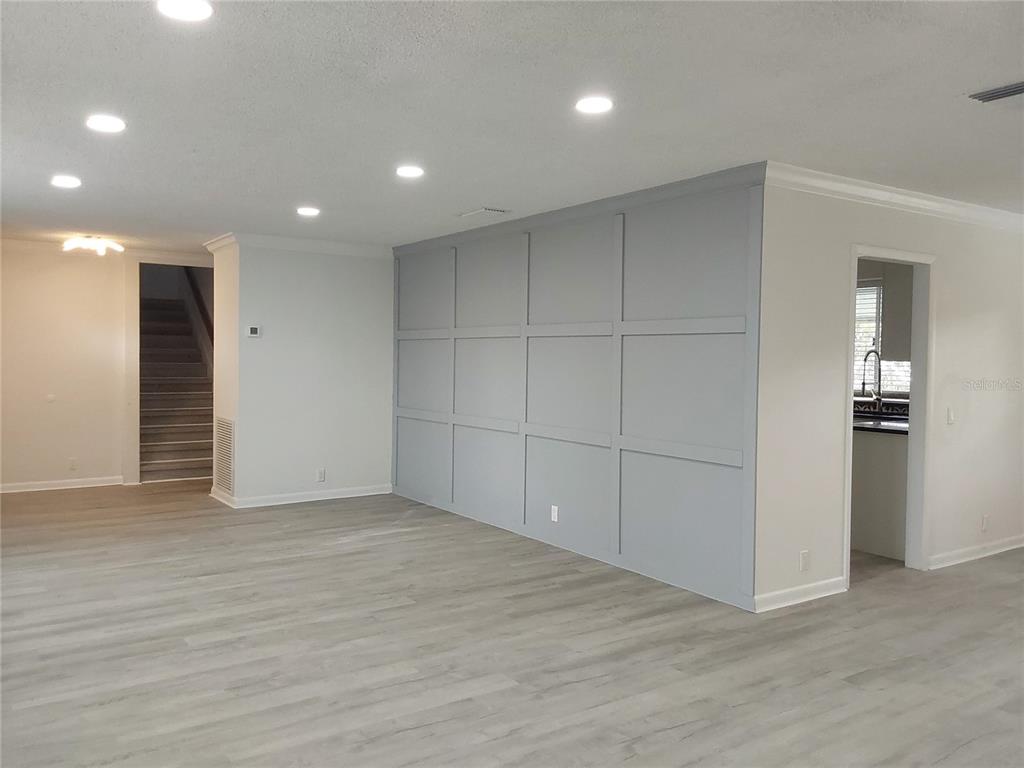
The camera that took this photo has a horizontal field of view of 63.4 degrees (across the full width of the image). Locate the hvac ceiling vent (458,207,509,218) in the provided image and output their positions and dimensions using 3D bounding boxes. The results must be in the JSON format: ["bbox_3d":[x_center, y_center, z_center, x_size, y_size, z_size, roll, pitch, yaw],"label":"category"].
[{"bbox_3d":[-0.213,-1.250,6.135,0.220,0.020,0.360,-1,2,-34],"label":"hvac ceiling vent"}]

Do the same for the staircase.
[{"bbox_3d":[-4.311,-0.068,10.250,1.050,2.120,2.980,-1,2,-34],"label":"staircase"}]

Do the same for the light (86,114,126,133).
[{"bbox_3d":[-1.868,-1.185,3.817,0.170,0.025,0.170,-1,2,-34],"label":"light"}]

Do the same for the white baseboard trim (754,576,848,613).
[{"bbox_3d":[1.669,1.208,4.764,0.835,0.085,0.017,-1,2,-34],"label":"white baseboard trim"}]

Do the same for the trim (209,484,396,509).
[{"bbox_3d":[-2.065,1.046,8.221,1.547,0.085,0.877,-1,2,-34],"label":"trim"}]

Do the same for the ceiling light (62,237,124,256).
[{"bbox_3d":[-3.810,-1.253,7.524,0.520,0.190,0.520,-1,2,-34],"label":"ceiling light"}]

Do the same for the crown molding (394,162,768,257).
[{"bbox_3d":[0.090,-1.208,6.304,0.056,0.109,4.579,-1,2,-34],"label":"crown molding"}]

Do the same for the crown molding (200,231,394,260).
[{"bbox_3d":[-2.059,-1.295,8.135,1.586,0.109,0.971,-1,2,-34],"label":"crown molding"}]

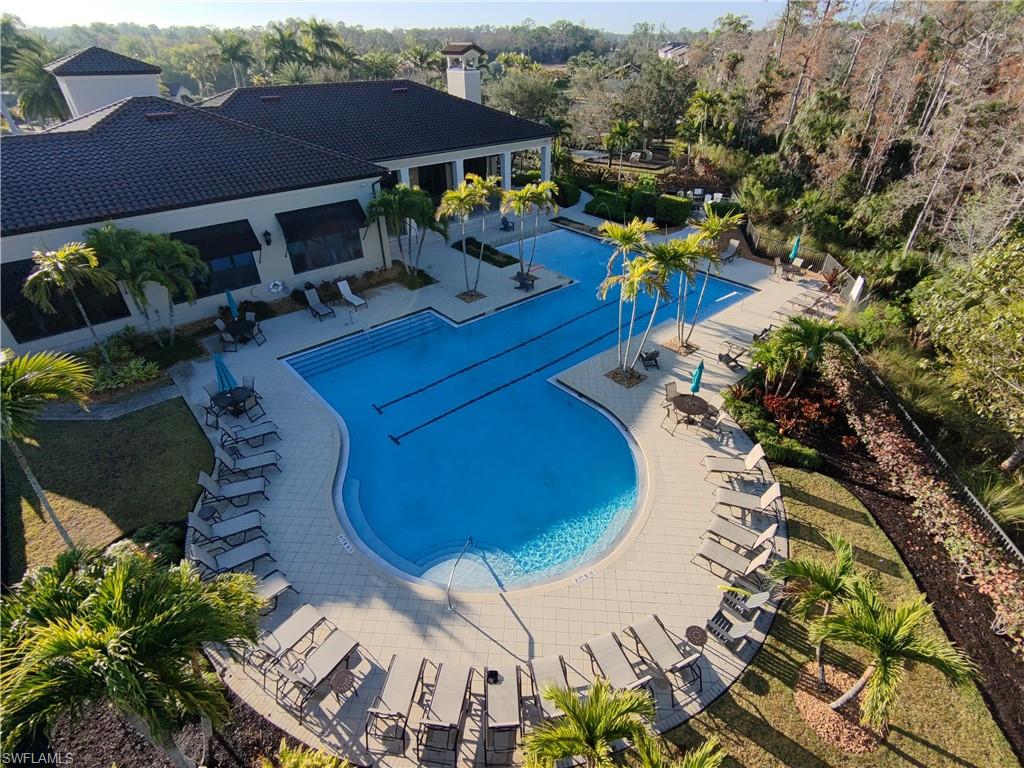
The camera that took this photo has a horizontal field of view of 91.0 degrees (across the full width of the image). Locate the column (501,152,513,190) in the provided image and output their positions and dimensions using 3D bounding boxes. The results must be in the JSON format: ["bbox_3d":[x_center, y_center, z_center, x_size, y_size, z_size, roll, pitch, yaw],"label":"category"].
[{"bbox_3d":[-0.484,-16.030,40.037,0.700,4.500,0.660,-26,42,-33],"label":"column"}]

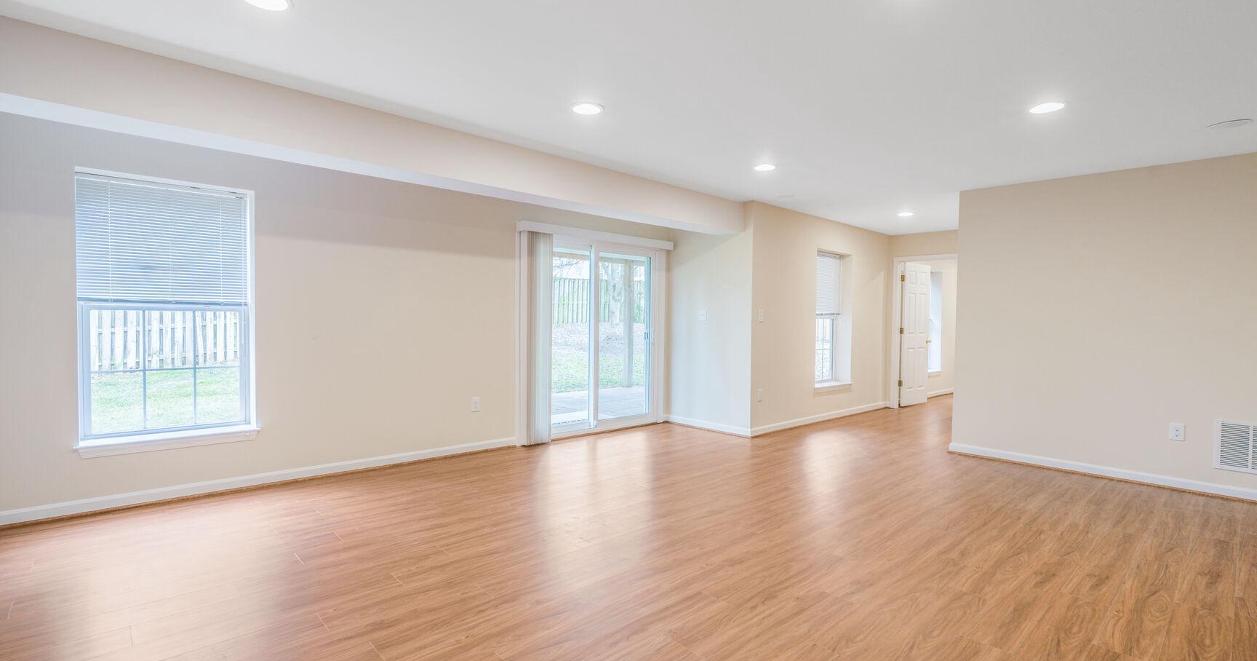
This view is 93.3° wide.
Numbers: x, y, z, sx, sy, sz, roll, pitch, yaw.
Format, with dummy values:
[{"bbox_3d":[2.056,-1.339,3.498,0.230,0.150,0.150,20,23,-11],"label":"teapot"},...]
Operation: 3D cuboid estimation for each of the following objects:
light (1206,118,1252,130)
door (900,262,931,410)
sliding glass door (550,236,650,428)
[{"bbox_3d":[3.569,-1.216,3.530,0.195,0.020,0.195,0,2,-44],"label":"light"},{"bbox_3d":[4.179,0.068,8.629,0.810,2.030,0.040,0,2,-40],"label":"door"},{"bbox_3d":[-0.338,0.055,6.301,1.770,2.000,0.110,0,2,-44],"label":"sliding glass door"}]

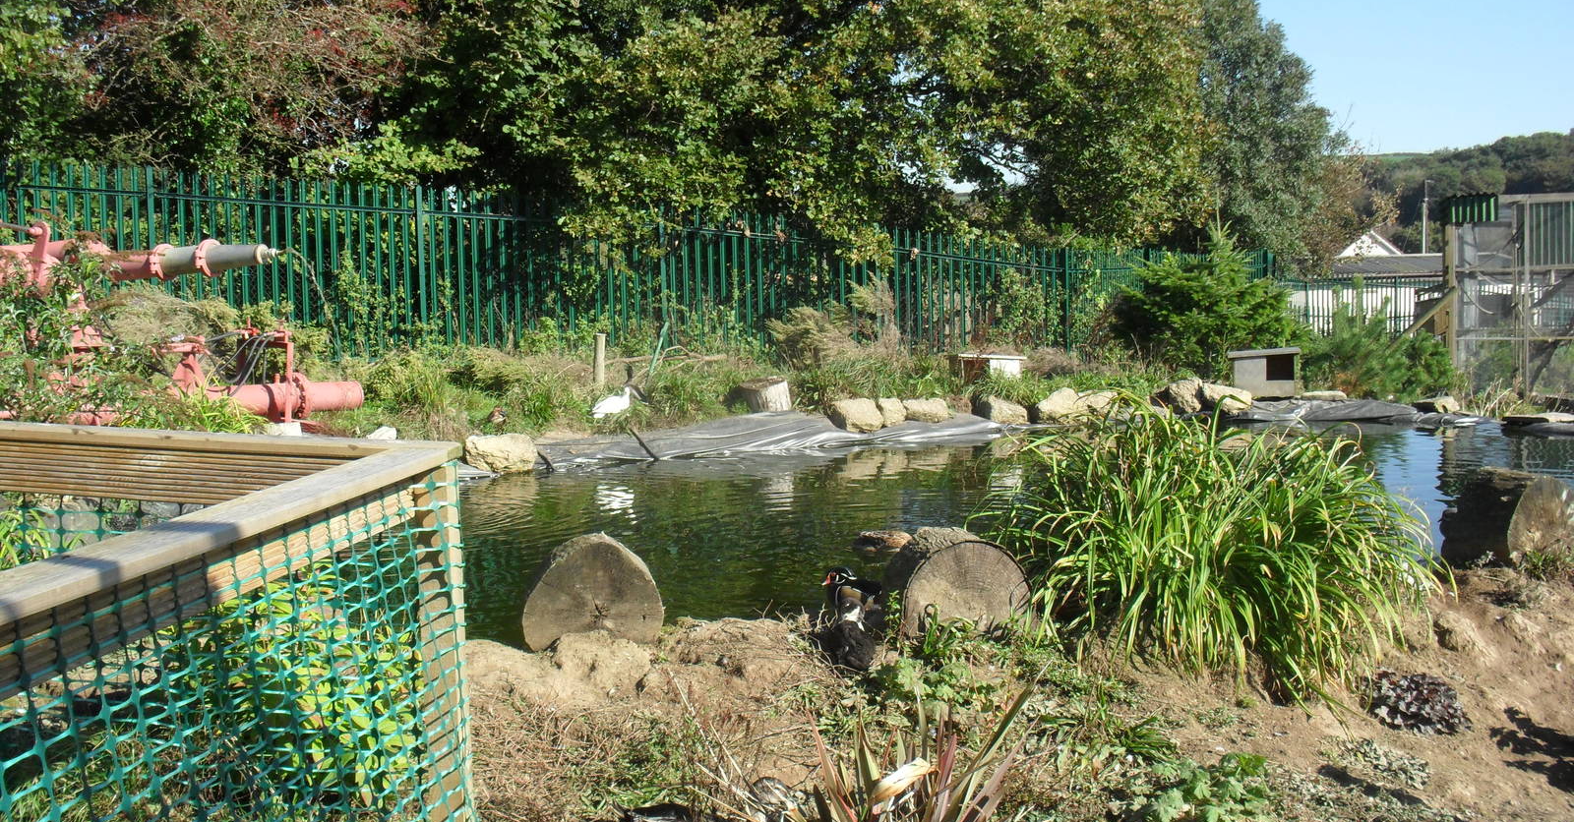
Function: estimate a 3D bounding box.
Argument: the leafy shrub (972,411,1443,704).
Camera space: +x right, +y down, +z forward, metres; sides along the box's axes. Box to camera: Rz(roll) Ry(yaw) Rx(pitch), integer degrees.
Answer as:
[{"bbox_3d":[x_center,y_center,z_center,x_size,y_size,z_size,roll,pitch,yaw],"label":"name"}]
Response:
[{"bbox_3d":[1.477,0.500,5.750,1.520,0.950,1.200,0,5,0],"label":"leafy shrub"}]

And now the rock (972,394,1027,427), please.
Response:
[{"bbox_3d":[2.319,-0.007,17.300,0.560,0.340,0.420,-1,3,11],"label":"rock"}]

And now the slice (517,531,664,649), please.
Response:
[{"bbox_3d":[-0.736,0.690,6.050,0.510,0.420,0.320,-2,3,-12],"label":"slice"}]

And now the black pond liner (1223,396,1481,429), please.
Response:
[{"bbox_3d":[5.965,0.019,16.800,2.550,0.260,0.950,0,4,21],"label":"black pond liner"}]

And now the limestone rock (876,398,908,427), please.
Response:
[{"bbox_3d":[1.060,0.012,16.050,0.330,0.310,0.370,-1,4,0],"label":"limestone rock"}]

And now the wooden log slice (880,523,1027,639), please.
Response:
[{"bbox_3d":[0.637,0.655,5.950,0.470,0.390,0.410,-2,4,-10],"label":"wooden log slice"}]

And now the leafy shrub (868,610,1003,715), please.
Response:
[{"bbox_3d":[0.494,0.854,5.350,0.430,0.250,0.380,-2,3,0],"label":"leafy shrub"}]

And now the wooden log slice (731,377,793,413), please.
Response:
[{"bbox_3d":[-0.232,-0.155,15.400,0.520,0.290,0.490,-8,10,0],"label":"wooden log slice"}]

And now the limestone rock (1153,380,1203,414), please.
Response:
[{"bbox_3d":[4.356,-0.164,17.700,0.530,0.380,0.420,-1,3,11],"label":"limestone rock"}]

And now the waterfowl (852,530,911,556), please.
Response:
[{"bbox_3d":[0.510,0.696,8.300,0.370,0.170,0.180,-1,5,-12],"label":"waterfowl"}]

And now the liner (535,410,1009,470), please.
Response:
[{"bbox_3d":[-0.122,0.153,13.700,4.500,0.350,1.200,-3,6,-30],"label":"liner"}]

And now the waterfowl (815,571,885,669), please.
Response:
[{"bbox_3d":[0.224,0.755,5.750,0.250,0.320,0.190,-3,4,-24],"label":"waterfowl"}]

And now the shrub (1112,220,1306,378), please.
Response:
[{"bbox_3d":[4.891,-1.279,18.700,2.100,1.780,2.000,-1,4,0],"label":"shrub"}]

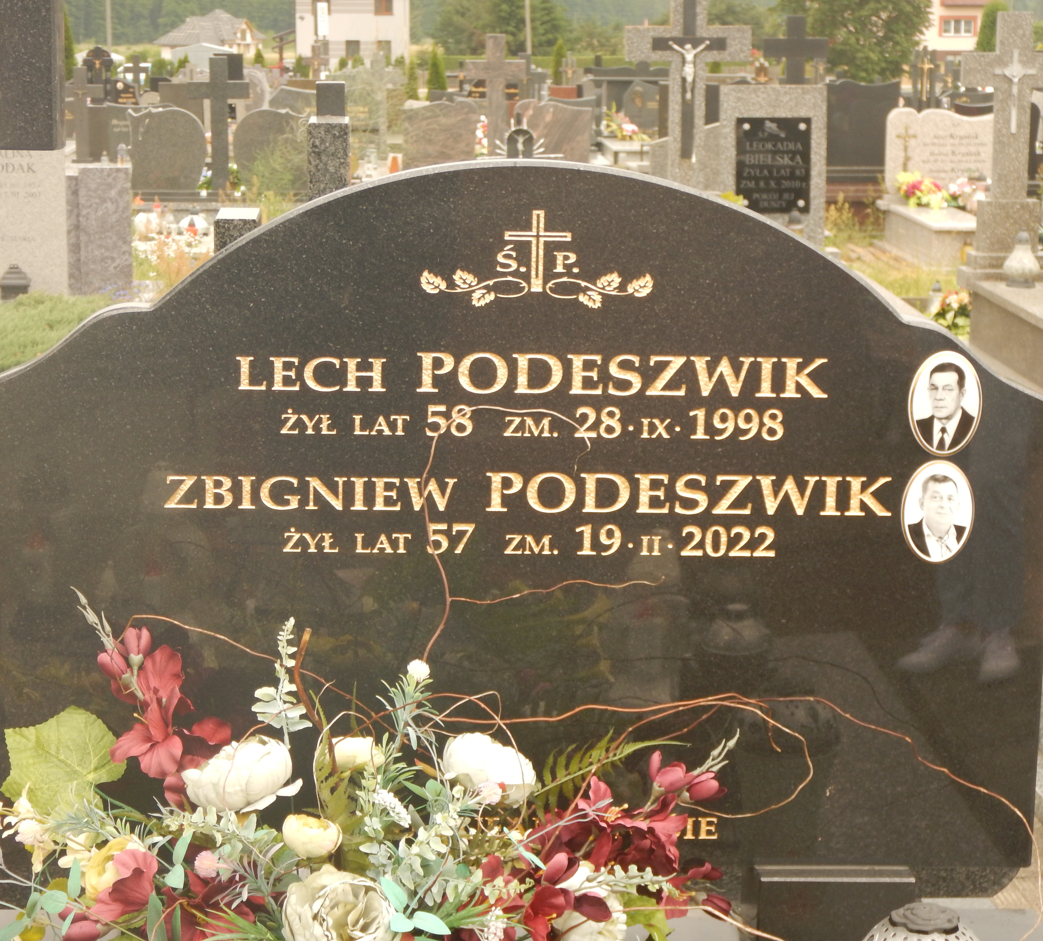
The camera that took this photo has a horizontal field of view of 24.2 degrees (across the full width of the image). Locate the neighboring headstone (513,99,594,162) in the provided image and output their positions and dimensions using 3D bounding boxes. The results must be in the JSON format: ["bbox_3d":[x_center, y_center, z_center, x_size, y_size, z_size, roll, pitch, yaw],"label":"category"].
[{"bbox_3d":[0.285,-2.903,21.427,0.696,0.735,0.130,0,10,0],"label":"neighboring headstone"}]

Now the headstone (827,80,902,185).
[{"bbox_3d":[2.884,-2.875,20.663,0.670,0.872,0.180,1,10,1],"label":"headstone"}]

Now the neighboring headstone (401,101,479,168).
[{"bbox_3d":[-0.698,-2.898,21.426,0.696,0.727,0.130,0,10,0],"label":"neighboring headstone"}]

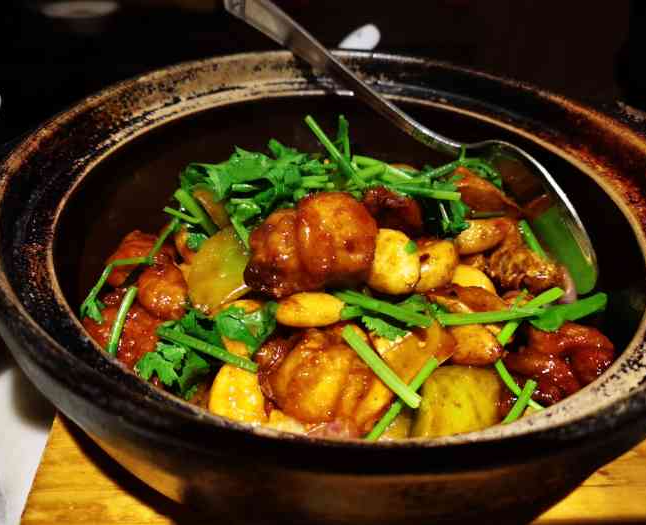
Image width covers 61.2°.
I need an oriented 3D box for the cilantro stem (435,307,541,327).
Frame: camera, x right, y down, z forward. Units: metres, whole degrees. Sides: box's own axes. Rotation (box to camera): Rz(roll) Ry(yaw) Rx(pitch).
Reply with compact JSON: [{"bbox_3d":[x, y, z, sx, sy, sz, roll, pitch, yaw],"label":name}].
[{"bbox_3d":[0.063,0.020,0.207,0.043,0.004,0.004,-3,39,-13],"label":"cilantro stem"}]

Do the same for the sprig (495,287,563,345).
[{"bbox_3d":[0.081,0.021,0.211,0.040,0.005,0.005,-32,49,-24],"label":"sprig"}]

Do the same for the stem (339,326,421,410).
[{"bbox_3d":[0.019,0.035,0.184,0.004,0.004,0.035,-30,65,-34],"label":"stem"}]

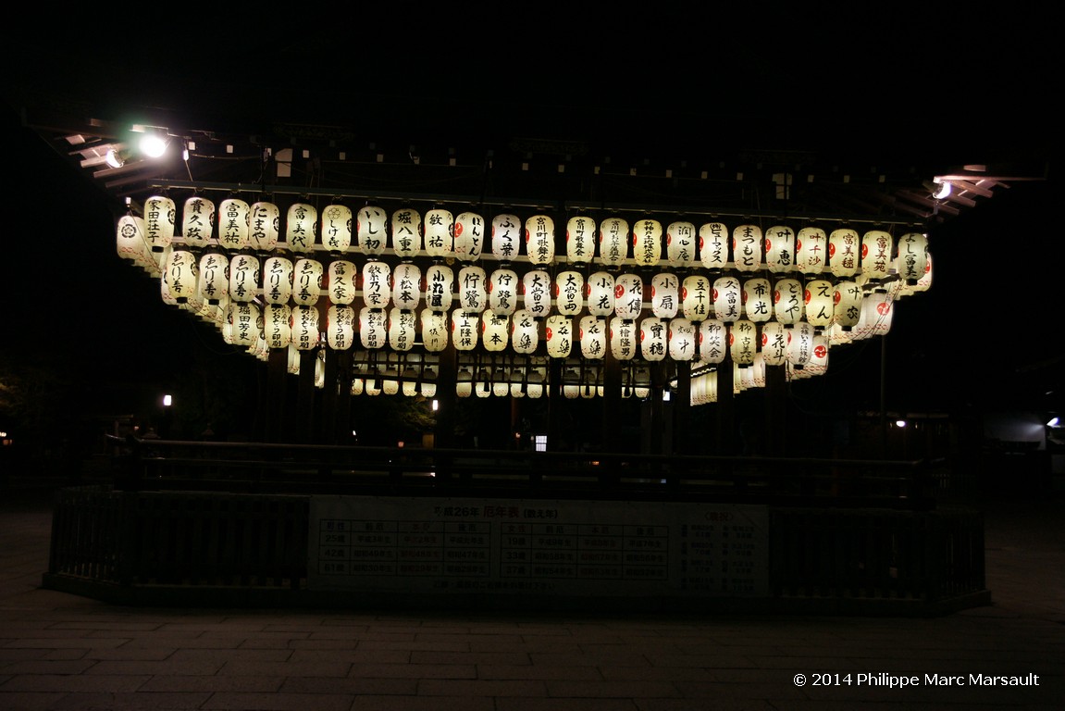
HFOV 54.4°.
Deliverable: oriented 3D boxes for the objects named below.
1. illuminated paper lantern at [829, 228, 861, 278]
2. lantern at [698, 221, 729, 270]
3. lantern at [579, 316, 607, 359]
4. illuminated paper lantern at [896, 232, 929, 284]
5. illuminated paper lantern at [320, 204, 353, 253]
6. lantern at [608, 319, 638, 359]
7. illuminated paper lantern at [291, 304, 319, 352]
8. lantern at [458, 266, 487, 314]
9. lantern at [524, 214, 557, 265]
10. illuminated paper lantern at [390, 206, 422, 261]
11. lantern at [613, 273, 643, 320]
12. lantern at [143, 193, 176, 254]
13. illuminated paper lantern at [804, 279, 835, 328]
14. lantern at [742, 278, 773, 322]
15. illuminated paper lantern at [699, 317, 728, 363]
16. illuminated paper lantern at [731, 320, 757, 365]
[{"bbox_3d":[3.647,-1.178,12.094,0.335,0.570,0.335,2,-6,-7],"label":"illuminated paper lantern"},{"bbox_3d":[2.104,-1.269,11.986,0.310,0.540,0.310,2,-6,-4],"label":"lantern"},{"bbox_3d":[0.760,-0.224,12.885,0.310,0.540,0.310,2,-6,-4],"label":"lantern"},{"bbox_3d":[4.412,-1.132,12.007,0.330,0.560,0.330,2,-6,-4],"label":"illuminated paper lantern"},{"bbox_3d":[-1.962,-1.267,10.391,0.295,0.510,0.295,2,-5,-5],"label":"illuminated paper lantern"},{"bbox_3d":[1.206,-0.228,13.772,0.350,0.620,0.350,2,-6,-5],"label":"lantern"},{"bbox_3d":[-2.761,-0.338,12.611,0.310,0.540,0.310,2,-6,-4],"label":"illuminated paper lantern"},{"bbox_3d":[-0.699,-0.769,12.215,0.310,0.540,0.310,2,-6,-4],"label":"lantern"},{"bbox_3d":[0.089,-1.311,11.831,0.335,0.570,0.335,2,-6,-6],"label":"lantern"},{"bbox_3d":[-1.493,-1.454,12.328,0.350,0.620,0.350,2,-6,-5],"label":"illuminated paper lantern"},{"bbox_3d":[1.138,-0.691,12.184,0.330,0.560,0.330,2,-6,-4],"label":"lantern"},{"bbox_3d":[-3.682,-1.304,10.238,0.295,0.510,0.295,2,-5,-5],"label":"lantern"},{"bbox_3d":[3.491,-0.630,12.582,0.335,0.570,0.335,3,-6,-9],"label":"illuminated paper lantern"},{"bbox_3d":[2.435,-0.585,11.193,0.295,0.510,0.295,2,-5,-5],"label":"lantern"},{"bbox_3d":[2.230,-0.173,12.716,0.330,0.560,0.330,2,-6,-4],"label":"illuminated paper lantern"},{"bbox_3d":[2.826,-0.174,13.904,0.350,0.620,0.350,2,-6,-5],"label":"illuminated paper lantern"}]

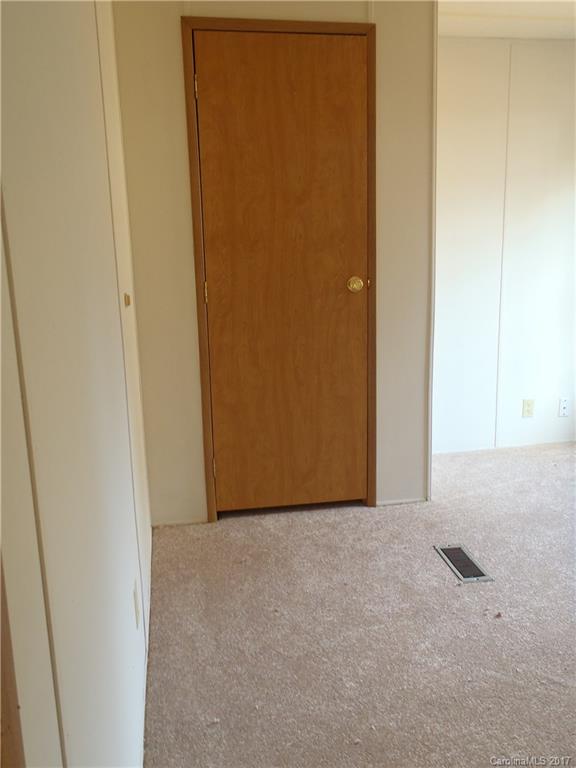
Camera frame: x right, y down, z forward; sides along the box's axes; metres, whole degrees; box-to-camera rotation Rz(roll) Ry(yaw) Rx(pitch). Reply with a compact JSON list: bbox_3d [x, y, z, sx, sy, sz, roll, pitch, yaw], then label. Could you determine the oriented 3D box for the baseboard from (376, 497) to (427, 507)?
[{"bbox_3d":[0.551,0.564,2.972,0.260,0.022,0.012,-3,11,-9],"label":"baseboard"}]

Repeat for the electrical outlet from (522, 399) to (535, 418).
[{"bbox_3d":[1.475,0.151,3.812,0.071,0.113,0.008,-3,11,-9],"label":"electrical outlet"}]

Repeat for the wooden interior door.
[{"bbox_3d":[0.002,-0.429,2.713,0.725,2.031,0.045,-3,11,-9],"label":"wooden interior door"}]

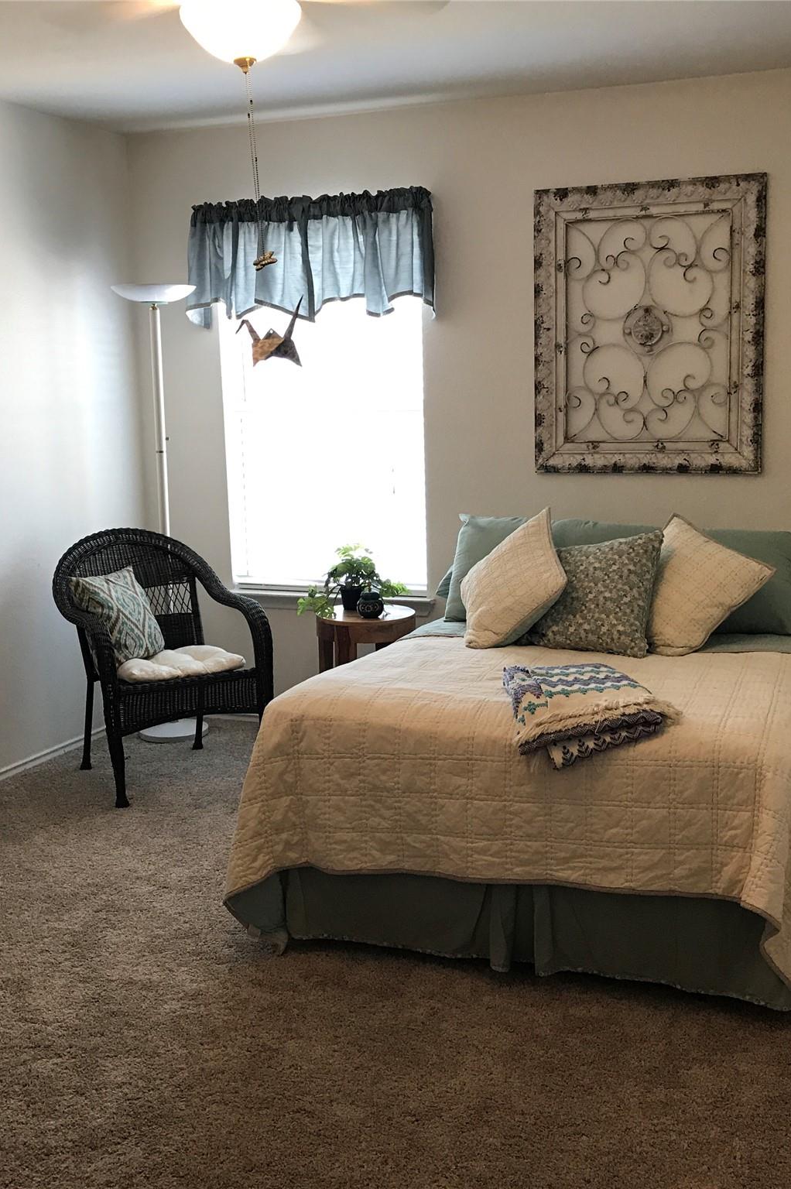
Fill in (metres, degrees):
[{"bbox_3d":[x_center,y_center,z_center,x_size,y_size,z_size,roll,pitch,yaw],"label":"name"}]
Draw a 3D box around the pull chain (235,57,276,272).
[{"bbox_3d":[-0.309,-0.939,2.812,0.076,0.456,0.051,3,11,24],"label":"pull chain"}]

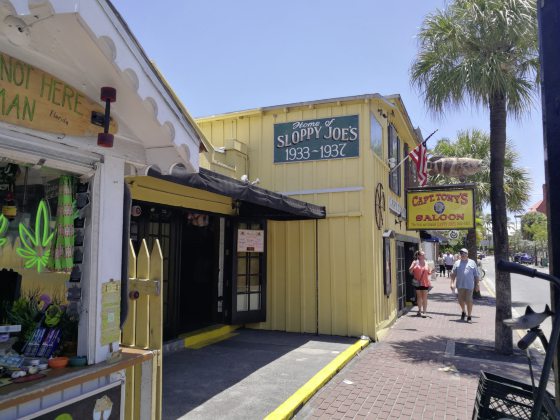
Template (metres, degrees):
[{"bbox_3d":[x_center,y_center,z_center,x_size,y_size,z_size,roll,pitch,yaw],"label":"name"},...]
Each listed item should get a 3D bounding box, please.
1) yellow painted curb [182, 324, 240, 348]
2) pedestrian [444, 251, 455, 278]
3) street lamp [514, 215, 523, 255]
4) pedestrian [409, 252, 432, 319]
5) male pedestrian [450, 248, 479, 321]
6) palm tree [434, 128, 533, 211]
[{"bbox_3d":[-1.253,2.263,7.995,0.250,0.130,1.850,-2,-6,22],"label":"yellow painted curb"},{"bbox_3d":[10.388,3.326,26.849,0.600,1.666,0.420,-2,-6,22],"label":"pedestrian"},{"bbox_3d":[29.970,3.654,54.710,1.000,6.200,0.600,-2,-6,22],"label":"street lamp"},{"bbox_3d":[3.558,1.855,11.102,0.580,1.659,0.420,-2,-6,22],"label":"pedestrian"},{"bbox_3d":[4.379,1.766,10.375,0.680,1.698,0.500,-2,-6,22],"label":"male pedestrian"},{"bbox_3d":[7.463,0.090,16.110,3.620,6.110,3.500,-2,-6,22],"label":"palm tree"}]

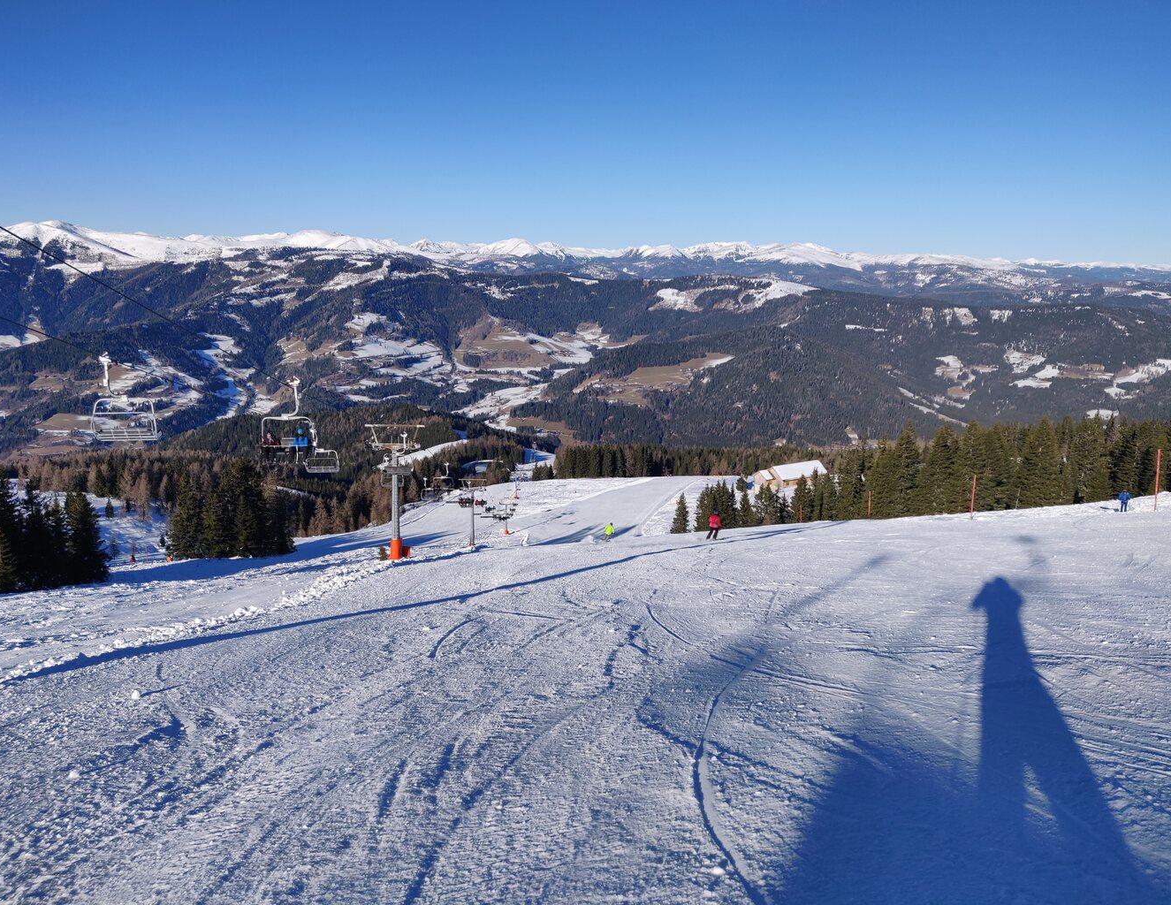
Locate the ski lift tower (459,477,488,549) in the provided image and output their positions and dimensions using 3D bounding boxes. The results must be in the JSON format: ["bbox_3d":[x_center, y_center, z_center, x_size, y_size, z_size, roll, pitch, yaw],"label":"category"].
[{"bbox_3d":[-19.770,10.580,154.320,4.900,12.670,2.600,1,12,-3],"label":"ski lift tower"}]

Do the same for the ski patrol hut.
[{"bbox_3d":[69.170,8.160,290.000,24.650,8.270,9.280,-6,14,-33],"label":"ski patrol hut"}]

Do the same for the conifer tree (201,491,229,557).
[{"bbox_3d":[-45.220,8.580,106.810,3.780,7.820,3.780,1,12,0],"label":"conifer tree"}]

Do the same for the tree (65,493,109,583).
[{"bbox_3d":[-45.880,7.690,80.870,4.070,8.390,4.070,1,12,0],"label":"tree"}]

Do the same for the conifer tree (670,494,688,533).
[{"bbox_3d":[13.710,8.910,128.580,2.770,5.610,2.770,1,12,0],"label":"conifer tree"}]

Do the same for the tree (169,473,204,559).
[{"bbox_3d":[-48.690,7.520,107.070,4.790,10.330,4.790,1,12,0],"label":"tree"}]

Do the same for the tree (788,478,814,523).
[{"bbox_3d":[37.050,8.410,150.840,4.600,8.070,4.600,1,12,0],"label":"tree"}]

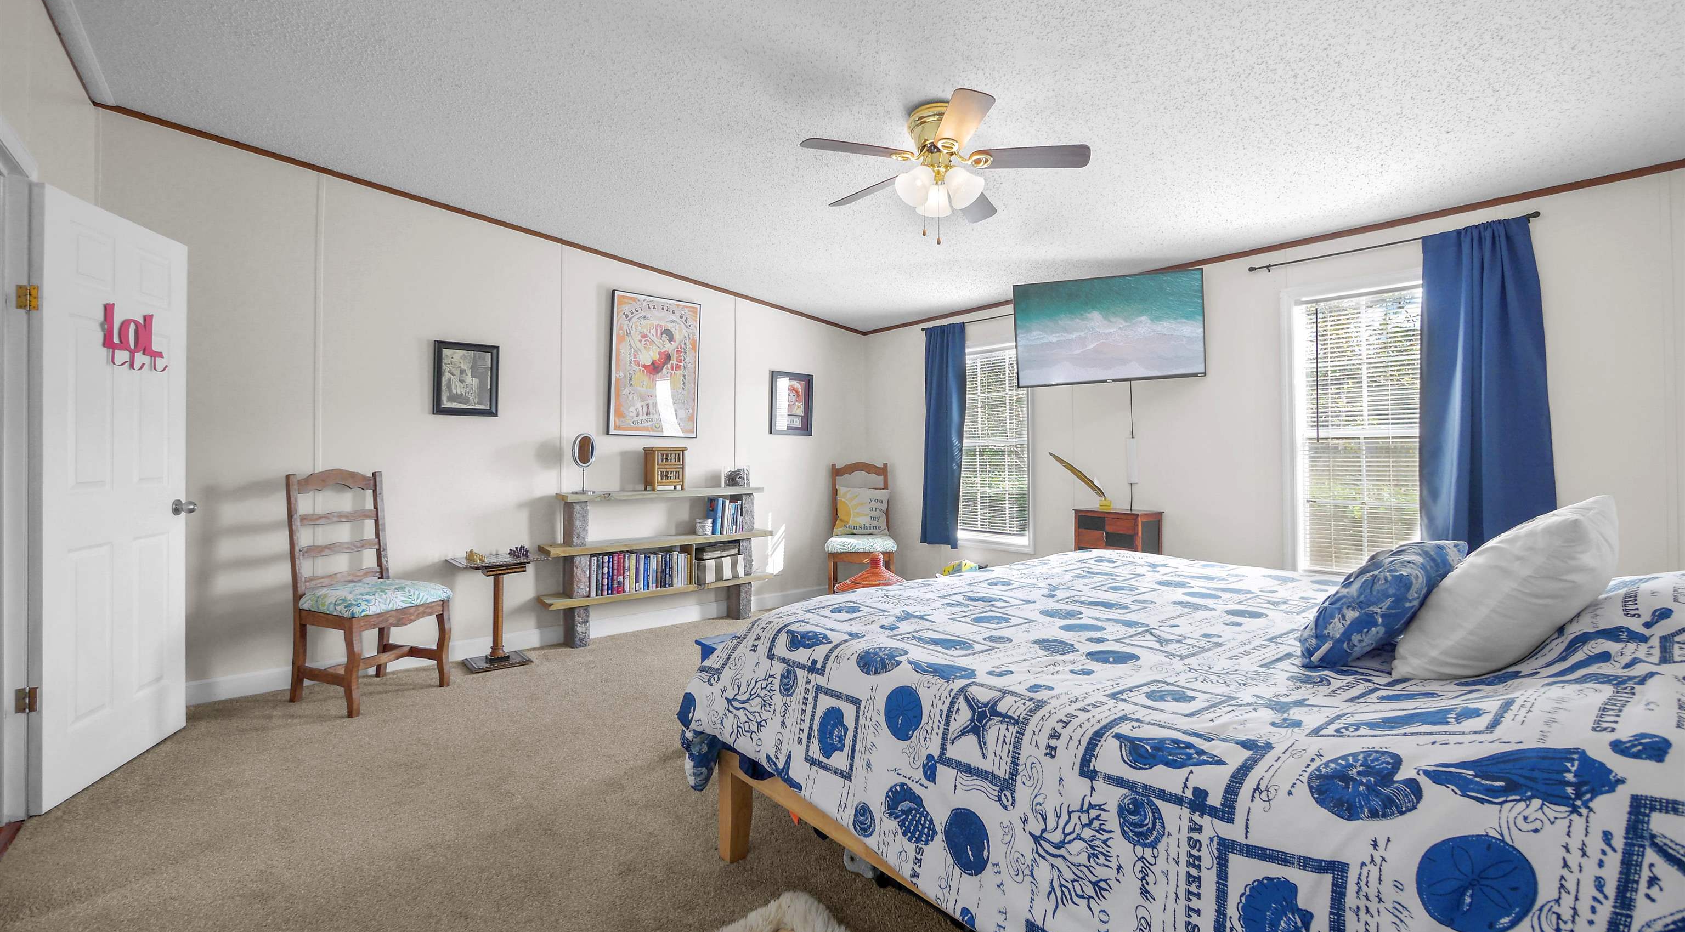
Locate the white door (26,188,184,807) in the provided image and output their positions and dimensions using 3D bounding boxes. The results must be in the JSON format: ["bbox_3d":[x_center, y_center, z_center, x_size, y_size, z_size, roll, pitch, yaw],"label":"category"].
[{"bbox_3d":[-2.657,0.085,2.505,0.037,2.010,0.750,0,0,-19],"label":"white door"}]

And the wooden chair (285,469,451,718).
[{"bbox_3d":[-2.264,0.556,3.266,0.490,1.080,0.480,0,0,23],"label":"wooden chair"}]

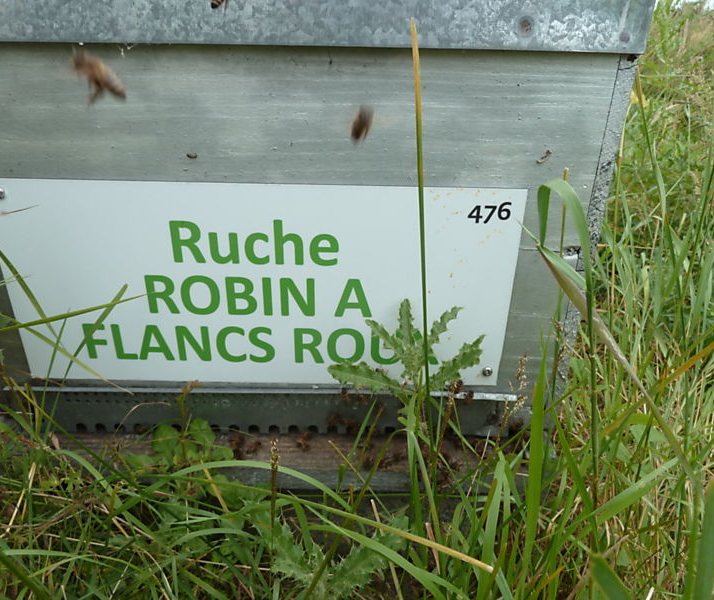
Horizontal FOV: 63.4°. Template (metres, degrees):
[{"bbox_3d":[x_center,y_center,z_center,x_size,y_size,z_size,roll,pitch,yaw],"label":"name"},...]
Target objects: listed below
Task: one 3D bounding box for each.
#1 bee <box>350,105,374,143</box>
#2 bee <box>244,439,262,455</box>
[{"bbox_3d":[0.002,-0.083,0.270,0.007,0.006,0.015,12,67,20],"label":"bee"},{"bbox_3d":[-0.079,0.110,0.435,0.007,0.005,0.013,25,35,39],"label":"bee"}]

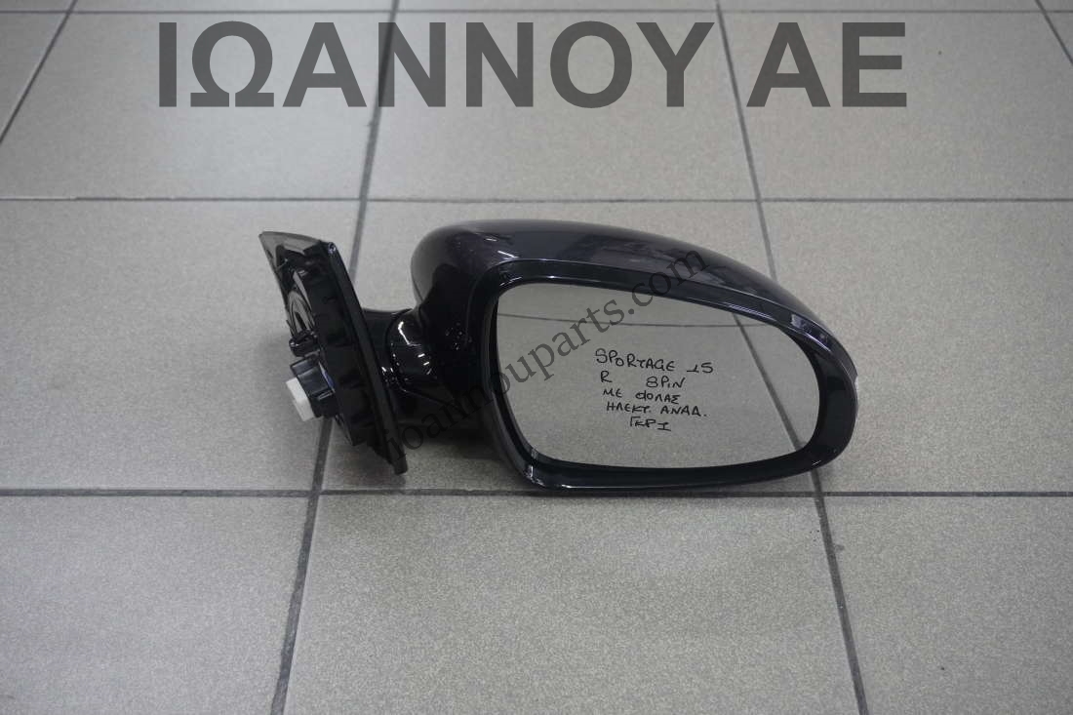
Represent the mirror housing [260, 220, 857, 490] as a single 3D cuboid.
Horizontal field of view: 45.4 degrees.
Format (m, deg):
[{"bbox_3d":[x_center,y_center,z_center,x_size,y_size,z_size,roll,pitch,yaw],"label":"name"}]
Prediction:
[{"bbox_3d":[0.006,-0.030,0.840,0.383,0.188,0.166,0,43,0],"label":"mirror housing"}]

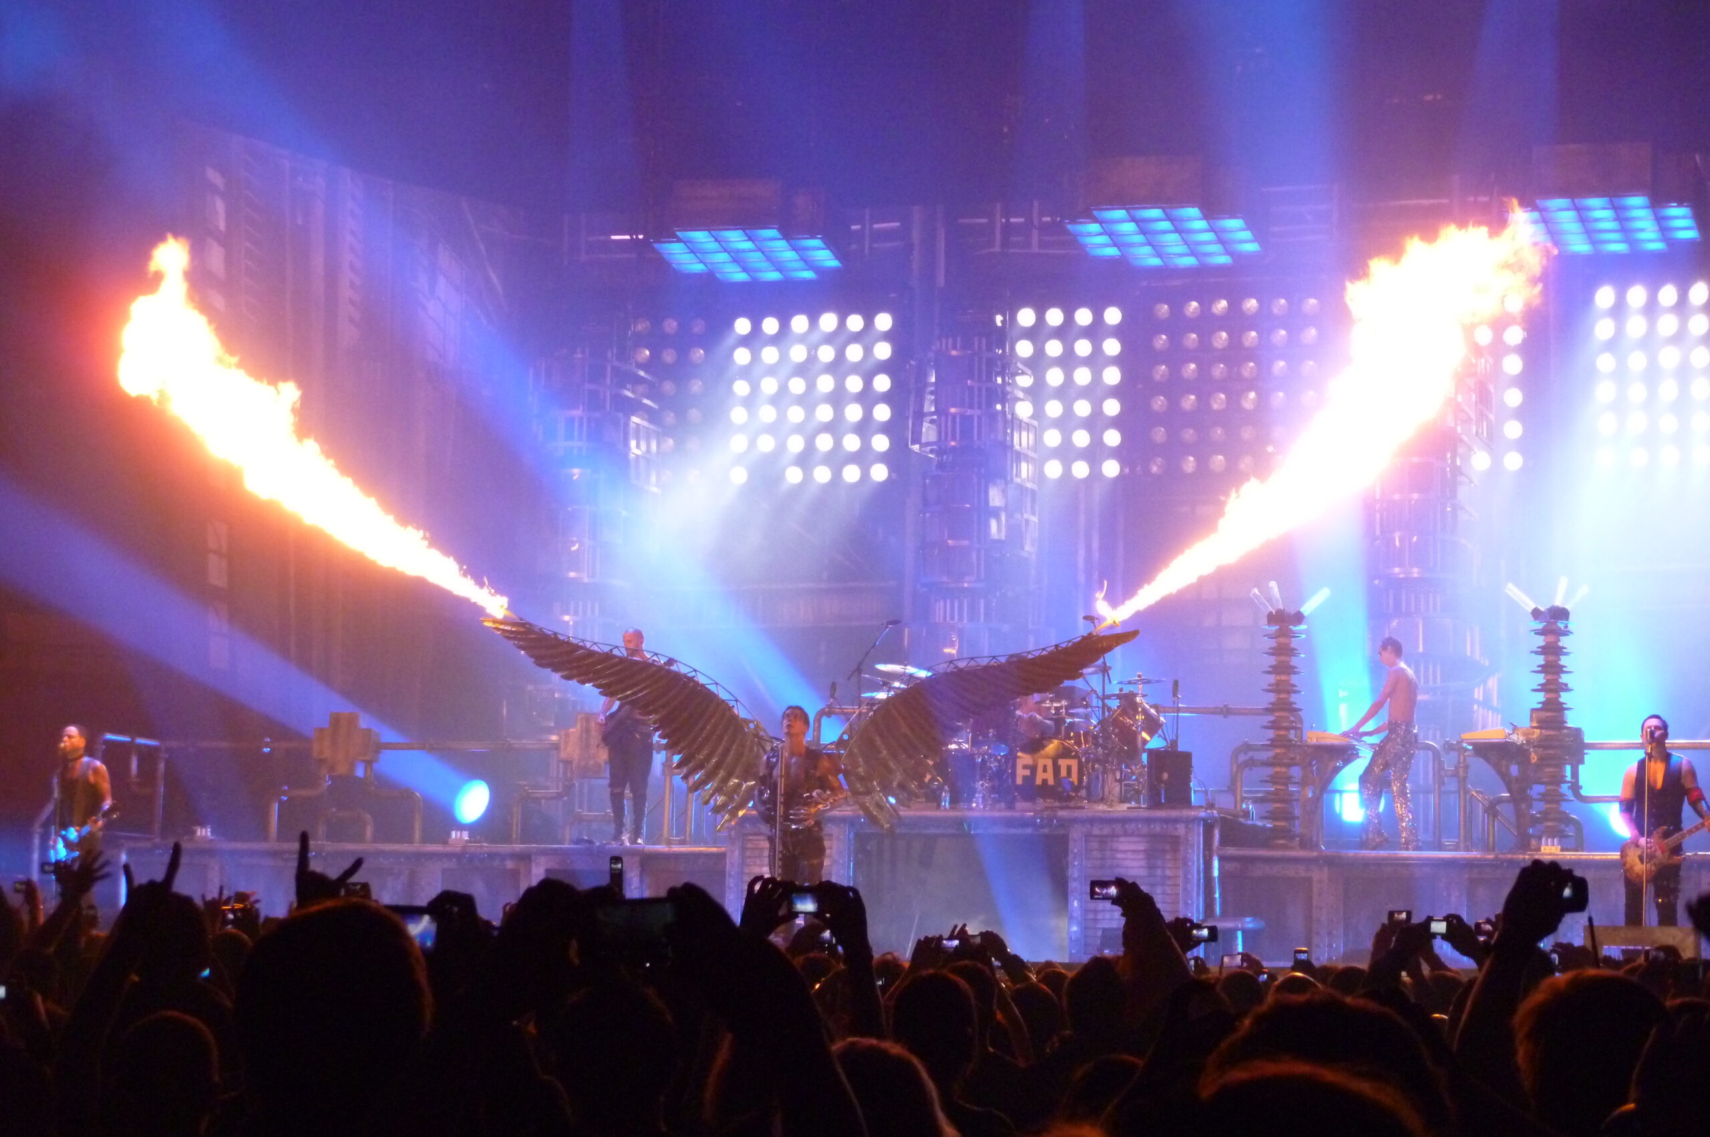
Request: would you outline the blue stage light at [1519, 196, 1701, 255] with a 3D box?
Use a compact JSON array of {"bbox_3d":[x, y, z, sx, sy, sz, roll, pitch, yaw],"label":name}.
[{"bbox_3d":[7.039,-3.305,37.210,1.750,0.250,1.440,-1,-17,18],"label":"blue stage light"}]

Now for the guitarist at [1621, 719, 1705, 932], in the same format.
[{"bbox_3d":[5.609,1.929,27.306,0.720,1.830,0.480,-1,-6,19],"label":"guitarist"}]

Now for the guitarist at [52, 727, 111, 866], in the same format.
[{"bbox_3d":[-6.041,2.114,30.708,0.580,1.790,0.450,-2,-7,27],"label":"guitarist"}]

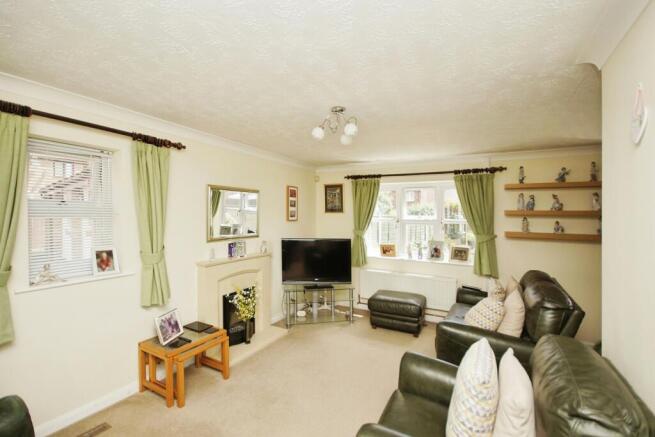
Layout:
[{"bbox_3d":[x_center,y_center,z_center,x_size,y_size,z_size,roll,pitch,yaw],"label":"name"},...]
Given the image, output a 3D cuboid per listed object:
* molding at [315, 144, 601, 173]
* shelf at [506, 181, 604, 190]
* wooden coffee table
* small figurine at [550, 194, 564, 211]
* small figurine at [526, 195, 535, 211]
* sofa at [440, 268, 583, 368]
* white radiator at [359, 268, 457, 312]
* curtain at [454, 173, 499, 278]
[{"bbox_3d":[1.481,-0.863,4.029,3.896,0.122,0.102,0,1,28],"label":"molding"},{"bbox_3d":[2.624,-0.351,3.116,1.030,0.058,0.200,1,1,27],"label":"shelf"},{"bbox_3d":[-1.278,1.303,2.507,0.520,0.408,0.551,0,1,28],"label":"wooden coffee table"},{"bbox_3d":[2.763,-0.191,3.284,0.128,0.189,0.102,0,1,28],"label":"small figurine"},{"bbox_3d":[2.400,-0.180,3.219,0.083,0.195,0.080,1,1,27],"label":"small figurine"},{"bbox_3d":[1.710,1.006,2.637,0.959,1.000,1.530,0,1,33],"label":"sofa"},{"bbox_3d":[1.129,1.016,3.923,1.338,0.455,0.090,1,1,27],"label":"white radiator"},{"bbox_3d":[2.009,0.083,3.704,0.530,1.438,0.122,0,1,28],"label":"curtain"}]

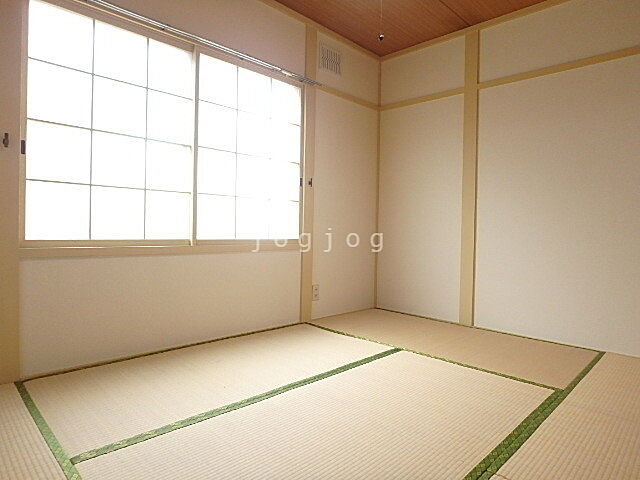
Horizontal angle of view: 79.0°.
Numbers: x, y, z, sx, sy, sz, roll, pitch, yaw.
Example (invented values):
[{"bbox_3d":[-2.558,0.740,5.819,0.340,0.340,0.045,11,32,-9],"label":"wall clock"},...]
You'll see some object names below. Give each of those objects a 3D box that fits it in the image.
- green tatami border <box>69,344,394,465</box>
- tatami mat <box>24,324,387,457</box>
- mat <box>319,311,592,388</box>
[{"bbox_3d":[-0.126,0.680,1.790,0.050,0.012,1.748,2,2,45],"label":"green tatami border"},{"bbox_3d":[-0.424,0.681,2.090,0.869,0.040,1.762,2,2,45],"label":"tatami mat"},{"bbox_3d":[0.821,0.695,2.731,1.737,0.040,0.894,2,2,45],"label":"mat"}]

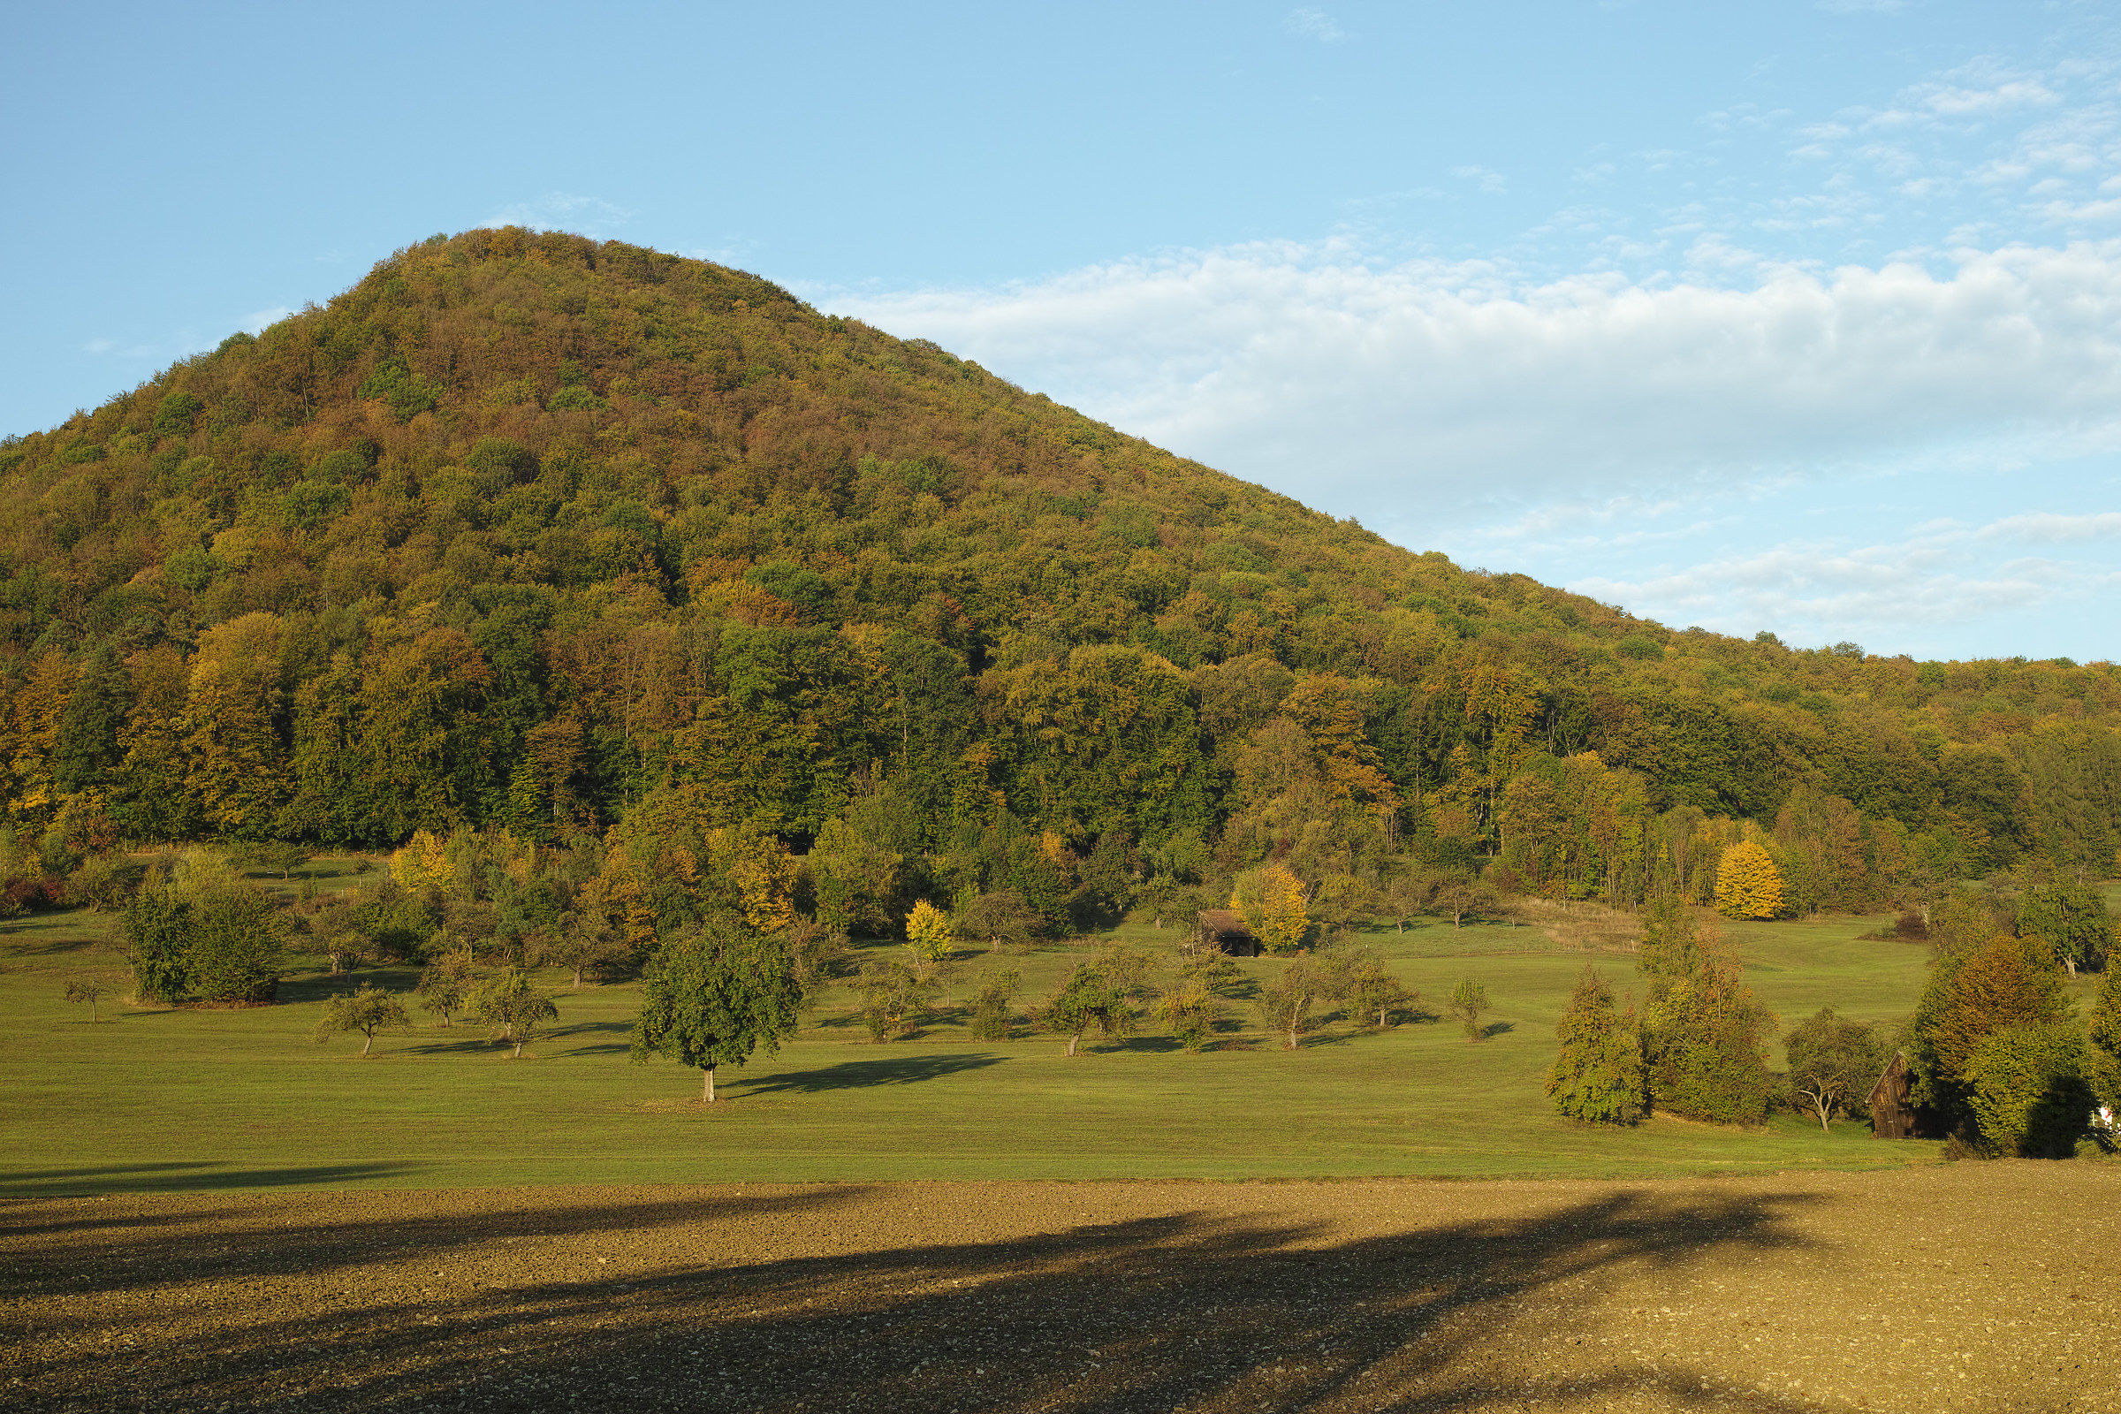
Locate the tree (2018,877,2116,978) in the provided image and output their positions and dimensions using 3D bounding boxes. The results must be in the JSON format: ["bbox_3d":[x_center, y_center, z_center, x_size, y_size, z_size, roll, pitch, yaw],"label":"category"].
[{"bbox_3d":[85.294,18.572,225.000,8.269,8.636,8.016,0,-4,0],"label":"tree"}]

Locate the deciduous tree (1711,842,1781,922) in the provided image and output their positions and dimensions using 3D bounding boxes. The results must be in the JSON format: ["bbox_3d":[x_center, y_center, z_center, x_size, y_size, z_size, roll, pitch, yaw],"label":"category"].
[{"bbox_3d":[80.314,20.160,310.000,7.975,9.212,7.731,0,-4,0],"label":"deciduous tree"}]

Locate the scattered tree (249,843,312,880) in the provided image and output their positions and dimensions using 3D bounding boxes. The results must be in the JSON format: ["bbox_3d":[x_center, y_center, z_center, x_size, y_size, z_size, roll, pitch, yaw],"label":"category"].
[{"bbox_3d":[-100.094,19.772,340.000,8.122,4.631,7.625,0,-4,0],"label":"scattered tree"}]

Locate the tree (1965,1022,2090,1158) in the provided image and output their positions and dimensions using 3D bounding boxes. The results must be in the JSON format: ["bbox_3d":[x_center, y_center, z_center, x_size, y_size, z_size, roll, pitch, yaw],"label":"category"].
[{"bbox_3d":[47.453,18.778,130.000,5.972,6.599,5.485,0,-4,0],"label":"tree"}]

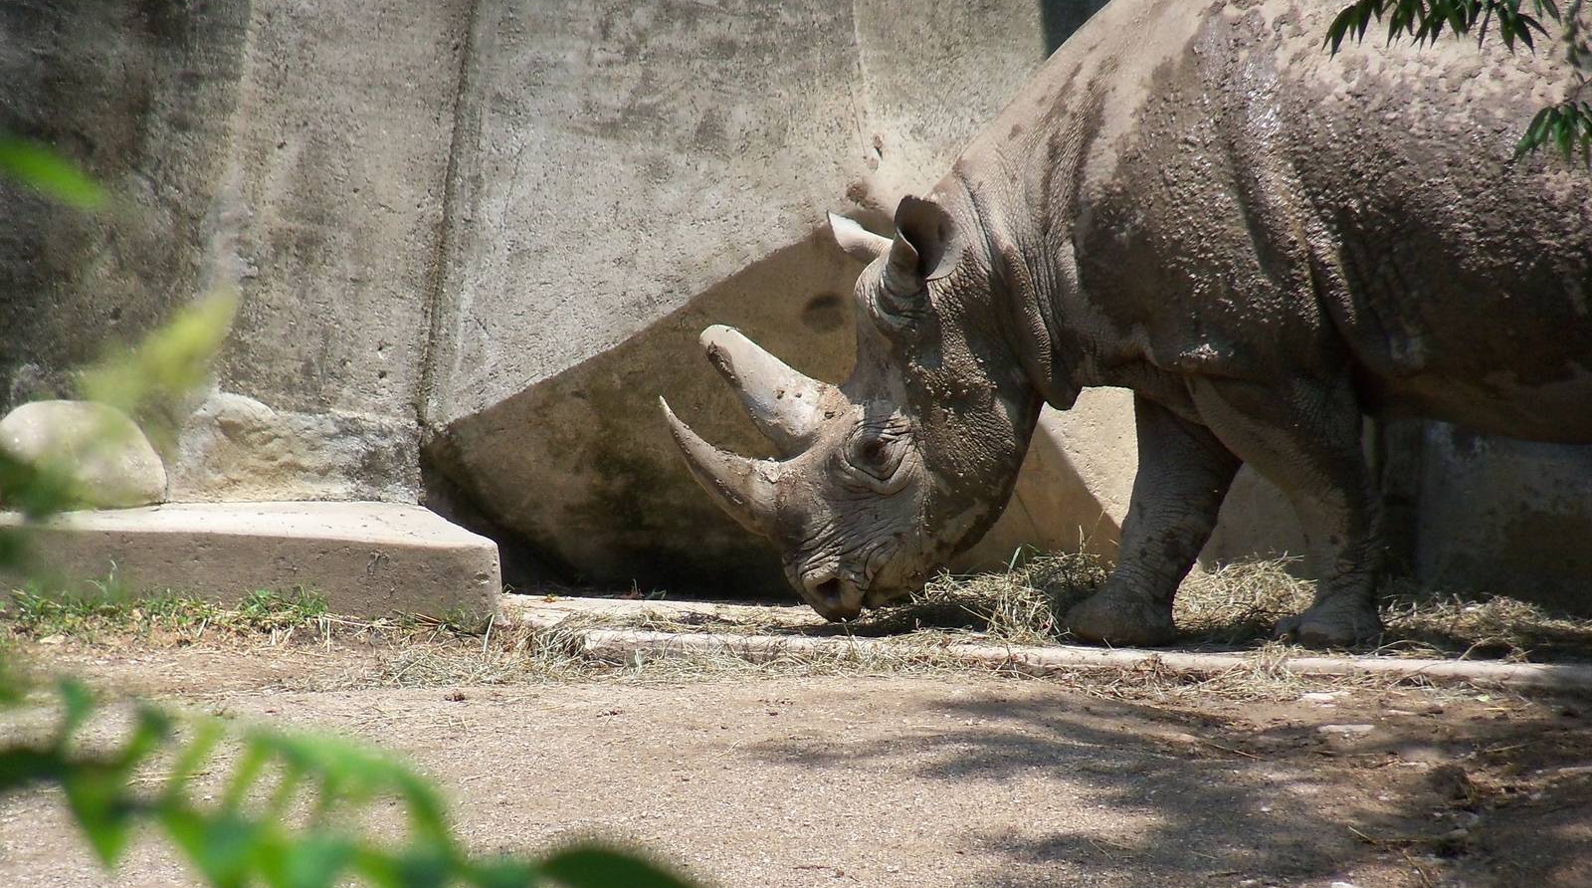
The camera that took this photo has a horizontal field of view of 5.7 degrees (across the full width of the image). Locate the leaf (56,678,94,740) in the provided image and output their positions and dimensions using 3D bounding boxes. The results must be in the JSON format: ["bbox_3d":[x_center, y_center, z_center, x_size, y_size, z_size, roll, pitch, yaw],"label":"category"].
[{"bbox_3d":[-0.381,0.140,8.500,0.021,0.033,0.025,0,7,0],"label":"leaf"}]

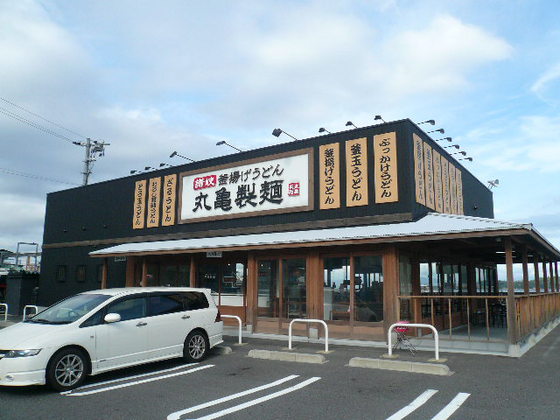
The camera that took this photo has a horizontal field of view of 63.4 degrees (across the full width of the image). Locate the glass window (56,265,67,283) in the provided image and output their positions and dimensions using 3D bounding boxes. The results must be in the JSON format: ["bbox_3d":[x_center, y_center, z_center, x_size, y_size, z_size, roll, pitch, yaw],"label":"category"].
[{"bbox_3d":[-10.831,3.164,22.496,0.809,0.863,0.080,-6,-12,34],"label":"glass window"}]

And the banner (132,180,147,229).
[{"bbox_3d":[-6.103,-0.210,19.689,0.696,2.099,0.060,-6,-12,34],"label":"banner"}]

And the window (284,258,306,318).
[{"bbox_3d":[0.417,2.289,13.178,0.802,1.719,0.060,-6,-12,34],"label":"window"}]

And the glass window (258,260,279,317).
[{"bbox_3d":[-0.365,2.366,13.727,0.780,1.670,0.100,-6,-11,35],"label":"glass window"}]

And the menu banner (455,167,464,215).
[{"bbox_3d":[6.927,-0.538,17.304,0.080,2.060,0.740,-6,-11,34],"label":"menu banner"}]

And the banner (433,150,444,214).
[{"bbox_3d":[5.298,-0.922,15.009,0.080,2.060,0.740,-6,-11,34],"label":"banner"}]

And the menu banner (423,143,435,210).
[{"bbox_3d":[4.758,-1.073,14.325,0.060,2.099,0.740,-6,-12,34],"label":"menu banner"}]

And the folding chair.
[{"bbox_3d":[2.849,2.937,10.411,0.420,0.710,0.420,-6,-12,34],"label":"folding chair"}]

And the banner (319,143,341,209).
[{"bbox_3d":[1.574,-1.077,14.390,0.725,2.099,0.060,-6,-12,34],"label":"banner"}]

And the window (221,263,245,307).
[{"bbox_3d":[-1.695,2.624,16.052,1.120,1.540,0.100,-6,-11,35],"label":"window"}]

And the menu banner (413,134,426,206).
[{"bbox_3d":[4.220,-1.205,13.568,0.060,2.099,0.740,-6,-12,34],"label":"menu banner"}]

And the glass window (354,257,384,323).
[{"bbox_3d":[2.316,2.058,11.809,0.762,1.669,0.060,-6,-12,34],"label":"glass window"}]

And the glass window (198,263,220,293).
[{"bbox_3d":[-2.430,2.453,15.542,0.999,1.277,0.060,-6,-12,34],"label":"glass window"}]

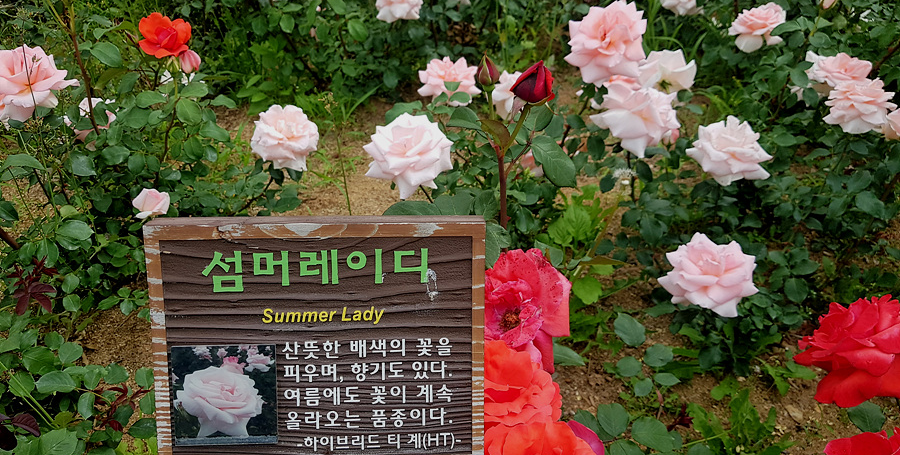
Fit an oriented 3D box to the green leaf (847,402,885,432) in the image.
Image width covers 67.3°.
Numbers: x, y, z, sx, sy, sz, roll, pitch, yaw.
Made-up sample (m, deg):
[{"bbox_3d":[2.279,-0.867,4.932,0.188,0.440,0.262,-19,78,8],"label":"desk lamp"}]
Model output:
[{"bbox_3d":[0.535,0.239,0.870,0.046,0.012,0.054,7,50,18],"label":"green leaf"}]

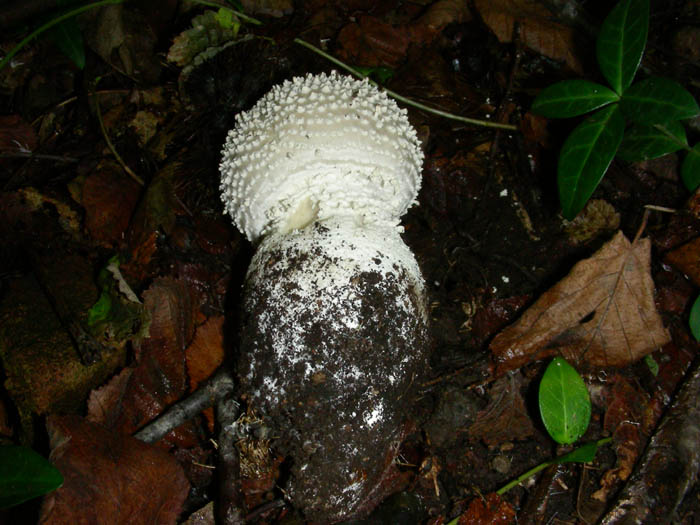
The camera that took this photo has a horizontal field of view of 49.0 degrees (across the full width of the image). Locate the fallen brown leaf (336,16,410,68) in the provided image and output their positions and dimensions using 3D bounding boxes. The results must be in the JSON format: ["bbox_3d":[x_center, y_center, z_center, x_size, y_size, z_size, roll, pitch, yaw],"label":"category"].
[{"bbox_3d":[0.010,-0.094,0.328,0.031,0.010,0.026,3,64,1],"label":"fallen brown leaf"}]

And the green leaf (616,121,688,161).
[{"bbox_3d":[0.113,-0.047,0.291,0.029,0.008,0.020,5,71,6],"label":"green leaf"}]

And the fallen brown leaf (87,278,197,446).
[{"bbox_3d":[-0.080,0.037,0.309,0.039,0.014,0.067,8,67,3],"label":"fallen brown leaf"}]

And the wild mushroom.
[{"bbox_3d":[-0.008,0.011,0.290,0.080,0.078,0.172,-2,69,-1],"label":"wild mushroom"}]

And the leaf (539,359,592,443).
[{"bbox_3d":[0.070,0.045,0.250,0.017,0.006,0.029,-2,70,6],"label":"leaf"}]

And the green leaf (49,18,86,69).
[{"bbox_3d":[-0.132,-0.104,0.362,0.012,0.006,0.035,-26,69,-11],"label":"green leaf"}]

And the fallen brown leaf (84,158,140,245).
[{"bbox_3d":[-0.091,-0.023,0.293,0.022,0.008,0.037,-4,64,-2],"label":"fallen brown leaf"}]

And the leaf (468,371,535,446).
[{"bbox_3d":[0.053,0.049,0.258,0.021,0.008,0.028,14,65,7],"label":"leaf"}]

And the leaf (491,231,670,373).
[{"bbox_3d":[0.100,0.025,0.310,0.091,0.015,0.047,-39,72,-15],"label":"leaf"}]

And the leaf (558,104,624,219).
[{"bbox_3d":[0.085,-0.038,0.275,0.016,0.008,0.049,25,78,12],"label":"leaf"}]

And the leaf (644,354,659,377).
[{"bbox_3d":[0.121,0.041,0.307,0.005,0.003,0.009,-11,68,-5],"label":"leaf"}]

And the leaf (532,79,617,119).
[{"bbox_3d":[0.100,-0.073,0.340,0.039,0.007,0.019,-7,67,-3],"label":"leaf"}]

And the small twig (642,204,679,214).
[{"bbox_3d":[0.133,-0.023,0.328,0.013,0.002,0.002,9,67,4],"label":"small twig"}]

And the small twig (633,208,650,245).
[{"bbox_3d":[0.123,-0.015,0.325,0.002,0.003,0.018,24,69,10],"label":"small twig"}]

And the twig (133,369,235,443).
[{"bbox_3d":[-0.055,0.048,0.254,0.036,0.007,0.007,-33,68,-15],"label":"twig"}]

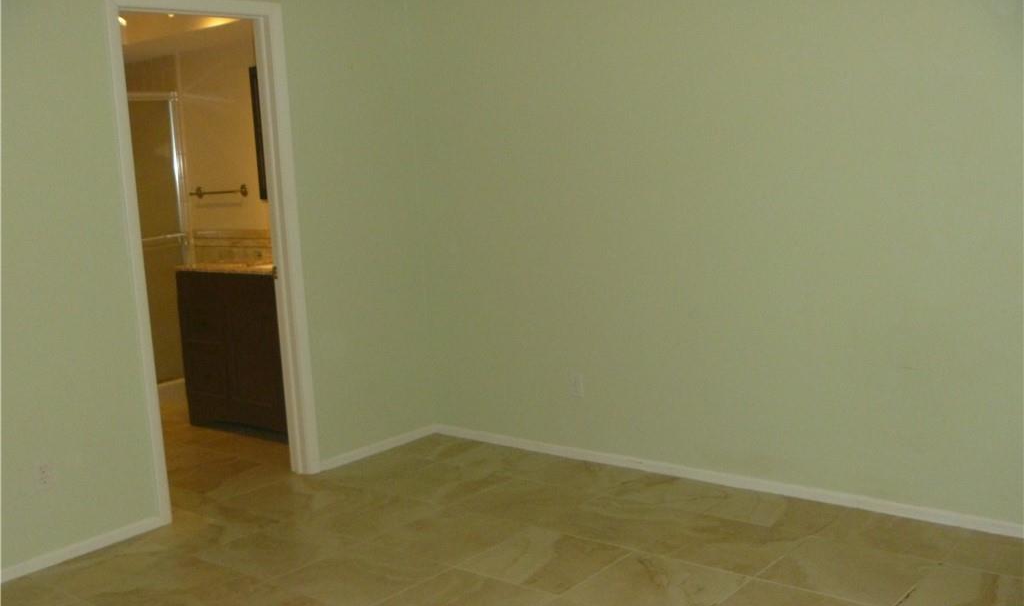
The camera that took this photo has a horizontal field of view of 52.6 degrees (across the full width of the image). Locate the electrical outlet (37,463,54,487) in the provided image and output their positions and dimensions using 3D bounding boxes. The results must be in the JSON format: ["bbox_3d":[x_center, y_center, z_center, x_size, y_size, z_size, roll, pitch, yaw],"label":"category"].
[{"bbox_3d":[-1.727,0.640,3.838,0.008,0.114,0.072,4,10,40],"label":"electrical outlet"}]

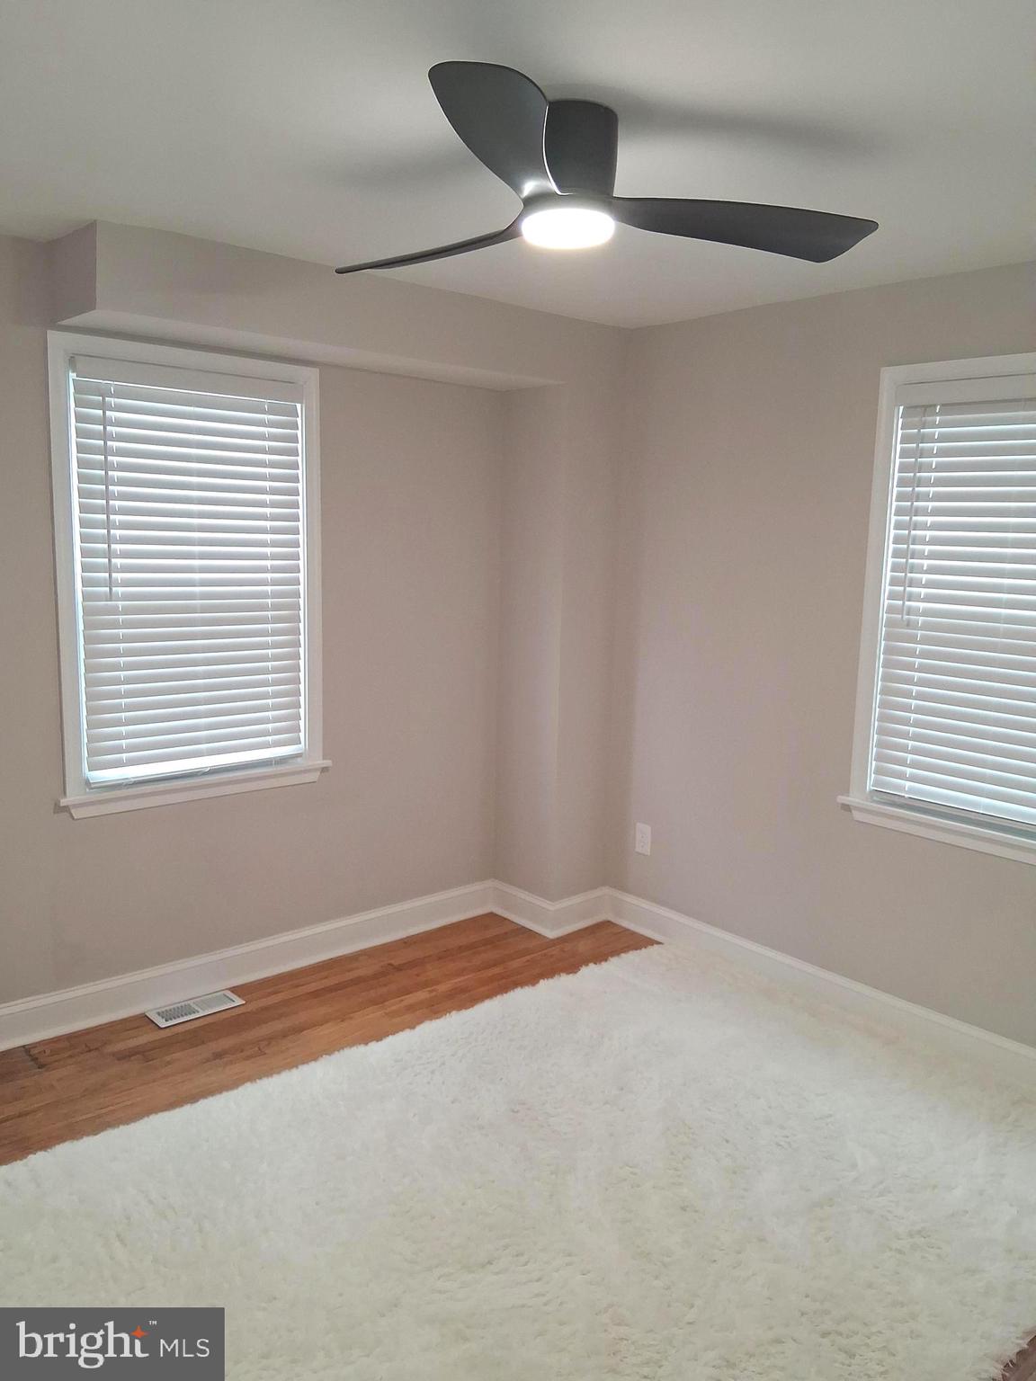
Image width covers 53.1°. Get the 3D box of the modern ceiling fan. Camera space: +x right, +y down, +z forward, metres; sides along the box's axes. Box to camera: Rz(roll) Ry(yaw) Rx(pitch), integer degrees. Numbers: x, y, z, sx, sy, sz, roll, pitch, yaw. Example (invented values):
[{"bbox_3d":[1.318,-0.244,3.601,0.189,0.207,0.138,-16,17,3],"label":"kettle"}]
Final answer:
[{"bbox_3d":[0.026,-0.998,2.105,1.210,0.218,1.130,-6,11,-40],"label":"modern ceiling fan"}]

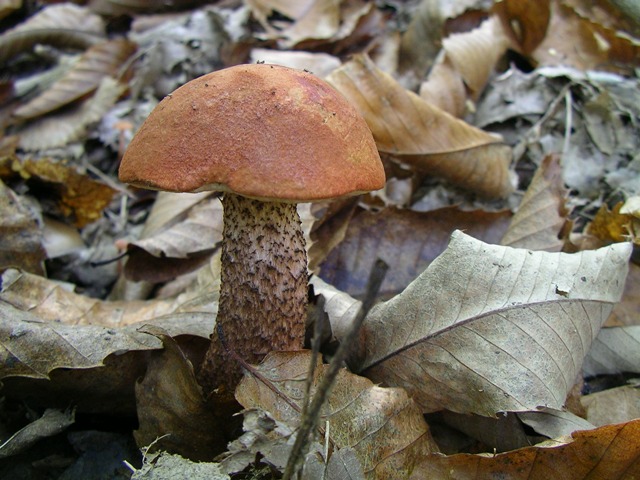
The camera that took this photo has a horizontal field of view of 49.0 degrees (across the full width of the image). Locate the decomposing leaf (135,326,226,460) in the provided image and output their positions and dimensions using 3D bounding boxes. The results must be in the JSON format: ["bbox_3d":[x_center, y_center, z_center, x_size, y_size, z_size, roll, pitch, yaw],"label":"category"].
[{"bbox_3d":[-0.048,0.049,0.229,0.026,0.046,0.018,-8,-18,-18],"label":"decomposing leaf"}]

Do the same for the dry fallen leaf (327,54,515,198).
[{"bbox_3d":[0.050,-0.060,0.381,0.116,0.035,0.069,22,49,20],"label":"dry fallen leaf"}]

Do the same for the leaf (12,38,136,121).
[{"bbox_3d":[-0.164,-0.112,0.487,0.039,0.020,0.125,22,43,16],"label":"leaf"}]

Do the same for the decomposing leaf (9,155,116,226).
[{"bbox_3d":[-0.132,-0.025,0.355,0.063,0.015,0.038,17,46,17],"label":"decomposing leaf"}]

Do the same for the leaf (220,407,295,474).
[{"bbox_3d":[-0.018,0.061,0.210,0.022,0.013,0.023,6,42,11],"label":"leaf"}]

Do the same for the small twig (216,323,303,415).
[{"bbox_3d":[-0.019,0.039,0.214,0.039,0.003,0.003,43,37,23],"label":"small twig"}]

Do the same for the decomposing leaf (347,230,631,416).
[{"bbox_3d":[0.066,0.026,0.250,0.111,0.025,0.083,3,44,-3],"label":"decomposing leaf"}]

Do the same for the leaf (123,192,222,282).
[{"bbox_3d":[-0.058,-0.004,0.312,0.044,0.022,0.059,2,37,3],"label":"leaf"}]

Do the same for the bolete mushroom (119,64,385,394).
[{"bbox_3d":[-0.023,-0.005,0.240,0.089,0.116,0.089,1,10,0],"label":"bolete mushroom"}]

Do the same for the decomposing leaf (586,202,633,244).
[{"bbox_3d":[0.140,-0.009,0.345,0.029,0.010,0.036,0,41,0],"label":"decomposing leaf"}]

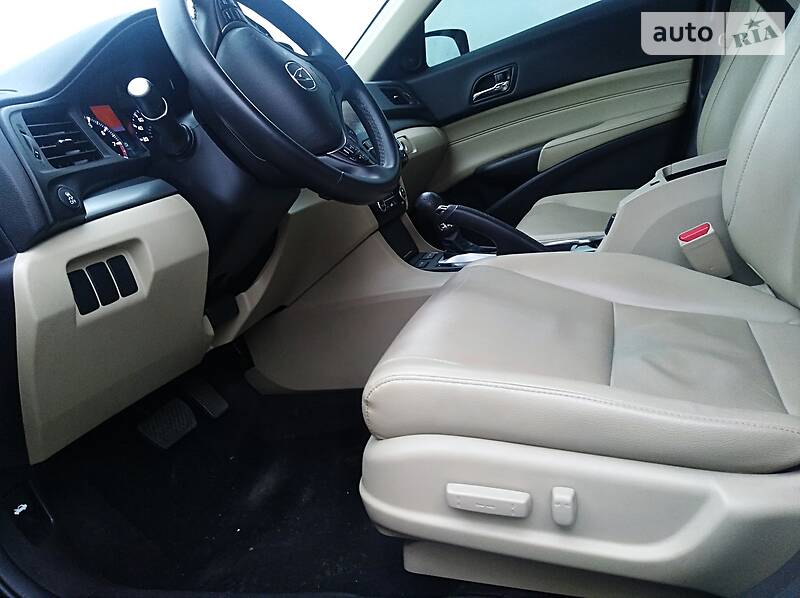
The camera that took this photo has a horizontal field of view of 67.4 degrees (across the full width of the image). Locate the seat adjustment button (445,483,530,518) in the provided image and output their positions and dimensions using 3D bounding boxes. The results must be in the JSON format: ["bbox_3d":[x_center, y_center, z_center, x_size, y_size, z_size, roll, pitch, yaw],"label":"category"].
[{"bbox_3d":[0.080,0.181,0.540,0.074,0.018,0.015,0,19,23],"label":"seat adjustment button"}]

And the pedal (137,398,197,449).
[{"bbox_3d":[-0.419,0.224,1.080,0.020,0.062,0.102,-47,-3,29],"label":"pedal"}]

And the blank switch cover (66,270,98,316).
[{"bbox_3d":[-0.317,-0.006,0.600,0.011,0.041,0.021,-6,16,25],"label":"blank switch cover"}]

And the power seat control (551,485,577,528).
[{"bbox_3d":[0.141,0.177,0.513,0.019,0.030,0.014,0,19,23],"label":"power seat control"}]

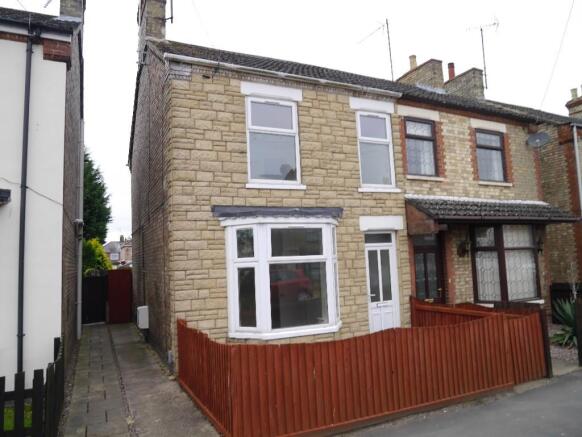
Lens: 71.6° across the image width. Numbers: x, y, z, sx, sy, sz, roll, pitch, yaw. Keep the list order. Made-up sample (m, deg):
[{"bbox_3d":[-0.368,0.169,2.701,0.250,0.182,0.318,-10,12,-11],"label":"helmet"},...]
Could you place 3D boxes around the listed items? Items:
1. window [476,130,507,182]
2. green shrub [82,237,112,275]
[{"bbox_3d":[4.978,-1.539,10.121,1.050,1.300,0.090,0,-6,-26],"label":"window"},{"bbox_3d":[-6.503,2.026,13.375,1.500,2.750,1.500,0,-6,-25],"label":"green shrub"}]

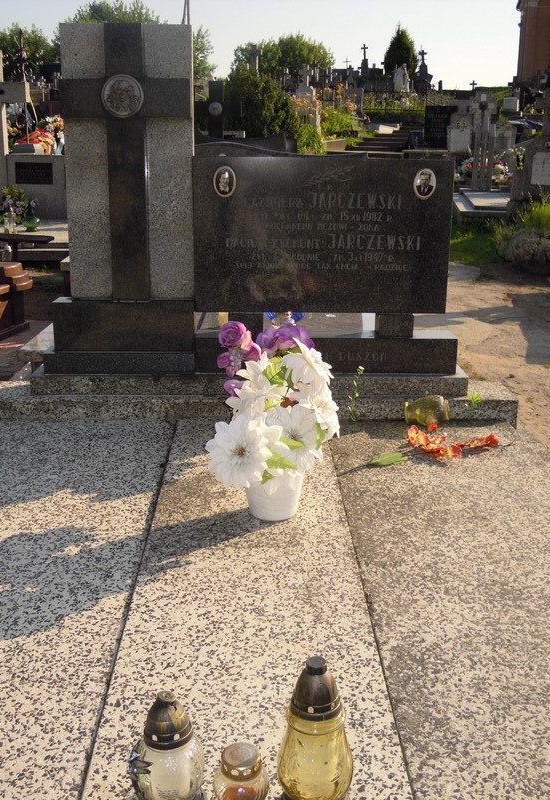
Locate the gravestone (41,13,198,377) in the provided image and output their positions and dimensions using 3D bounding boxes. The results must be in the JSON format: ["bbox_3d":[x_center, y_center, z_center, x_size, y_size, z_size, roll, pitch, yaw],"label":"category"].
[{"bbox_3d":[-0.630,-0.771,3.324,0.630,1.330,0.210,0,17,-1],"label":"gravestone"}]

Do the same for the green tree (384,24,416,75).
[{"bbox_3d":[5.465,-14.945,36.234,1.436,2.589,1.436,0,17,-1],"label":"green tree"}]

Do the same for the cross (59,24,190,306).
[{"bbox_3d":[-0.572,-0.930,3.320,0.490,1.030,0.140,0,13,-2],"label":"cross"}]

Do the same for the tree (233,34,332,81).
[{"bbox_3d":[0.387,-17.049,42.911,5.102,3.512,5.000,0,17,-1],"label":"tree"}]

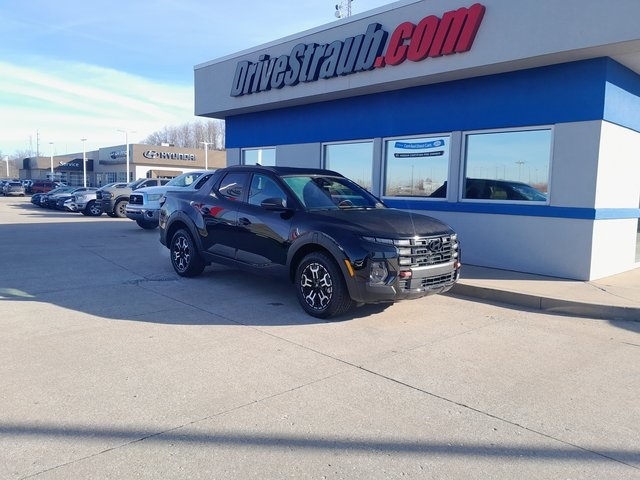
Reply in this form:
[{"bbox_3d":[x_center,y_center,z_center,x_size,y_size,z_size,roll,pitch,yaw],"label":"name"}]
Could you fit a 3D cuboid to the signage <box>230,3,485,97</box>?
[{"bbox_3d":[0.148,-3.515,9.691,0.180,0.820,6.560,-4,8,-43],"label":"signage"}]

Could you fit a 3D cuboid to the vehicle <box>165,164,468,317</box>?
[{"bbox_3d":[-0.418,-0.184,7.078,1.930,1.710,4.970,-4,8,-43],"label":"vehicle"}]

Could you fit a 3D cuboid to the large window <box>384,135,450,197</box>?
[{"bbox_3d":[1.741,-1.316,9.151,0.100,1.170,1.525,-4,8,-43],"label":"large window"}]

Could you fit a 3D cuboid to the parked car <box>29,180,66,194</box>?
[{"bbox_3d":[-32.226,-5.998,59.797,4.700,1.740,1.850,-2,7,-35],"label":"parked car"}]

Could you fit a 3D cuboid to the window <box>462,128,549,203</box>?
[{"bbox_3d":[2.918,-1.155,7.905,0.100,1.170,1.525,-4,8,-43],"label":"window"}]

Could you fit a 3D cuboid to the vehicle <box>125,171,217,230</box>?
[{"bbox_3d":[-3.461,-1.321,16.665,5.810,1.930,2.030,-4,8,-43],"label":"vehicle"}]

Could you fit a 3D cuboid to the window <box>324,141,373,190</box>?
[{"bbox_3d":[0.569,-1.476,10.391,0.100,1.170,1.510,-4,8,-43],"label":"window"}]

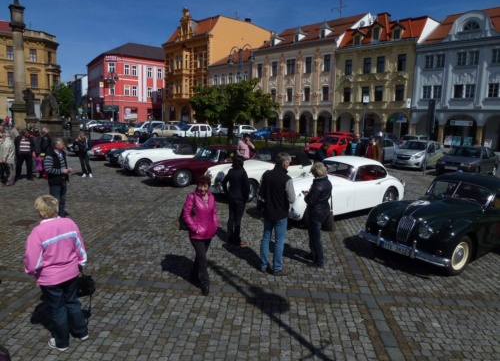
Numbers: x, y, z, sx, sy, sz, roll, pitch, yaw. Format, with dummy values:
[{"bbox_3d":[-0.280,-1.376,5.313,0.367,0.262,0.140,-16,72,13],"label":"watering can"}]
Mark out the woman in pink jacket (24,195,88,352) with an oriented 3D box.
[{"bbox_3d":[-1.912,0.917,3.447,0.570,1.555,0.420,-7,14,-40],"label":"woman in pink jacket"}]

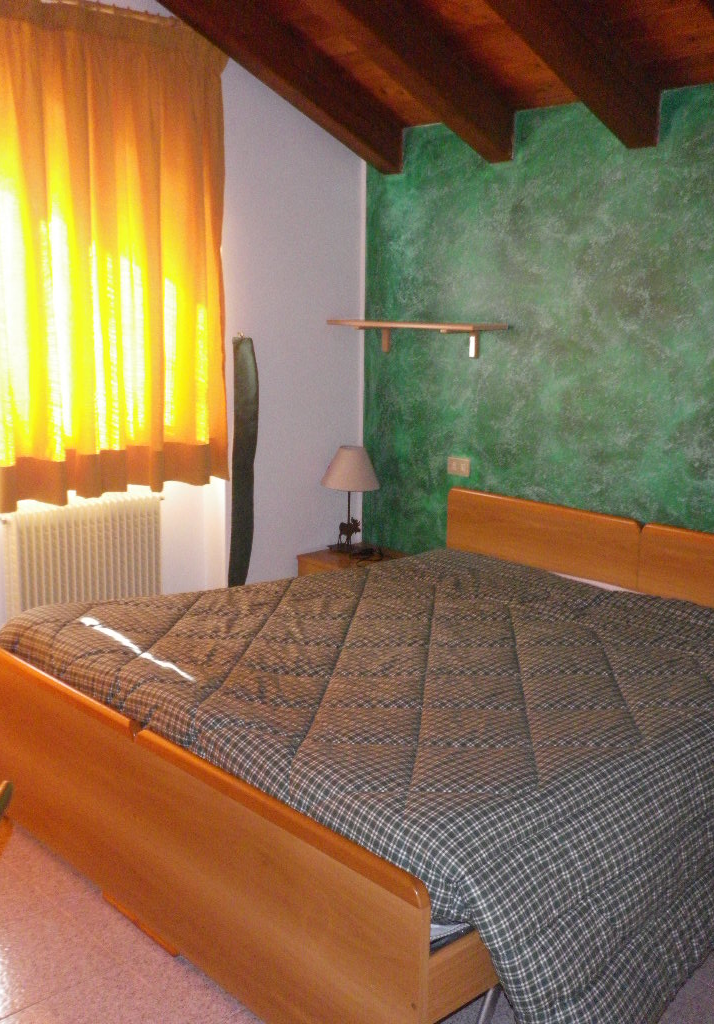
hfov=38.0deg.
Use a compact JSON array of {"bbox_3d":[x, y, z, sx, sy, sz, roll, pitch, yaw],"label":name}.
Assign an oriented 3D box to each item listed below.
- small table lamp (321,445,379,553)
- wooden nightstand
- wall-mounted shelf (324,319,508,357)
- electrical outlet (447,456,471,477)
[{"bbox_3d":[-0.031,-0.047,4.522,0.258,0.480,0.258,1,11,0],"label":"small table lamp"},{"bbox_3d":[0.043,0.400,4.534,0.380,0.400,0.460,-10,15,-42],"label":"wooden nightstand"},{"bbox_3d":[0.232,-0.713,4.252,0.200,0.130,0.820,-10,15,-42],"label":"wall-mounted shelf"},{"bbox_3d":[0.424,-0.183,4.285,0.012,0.075,0.120,-10,15,-42],"label":"electrical outlet"}]

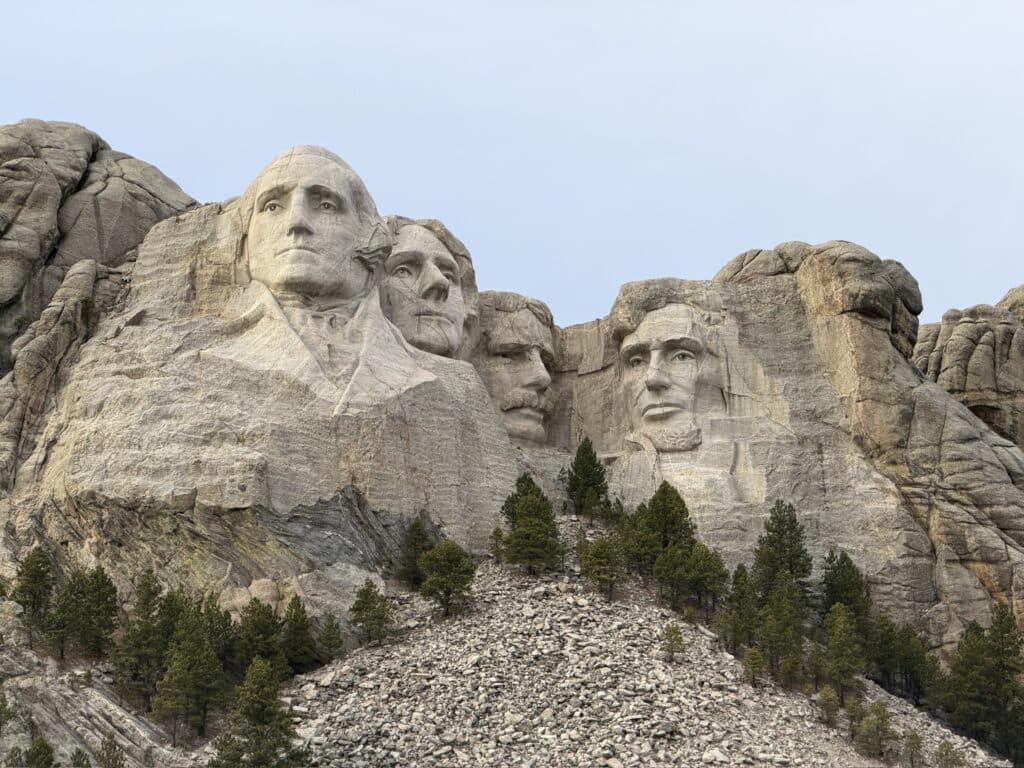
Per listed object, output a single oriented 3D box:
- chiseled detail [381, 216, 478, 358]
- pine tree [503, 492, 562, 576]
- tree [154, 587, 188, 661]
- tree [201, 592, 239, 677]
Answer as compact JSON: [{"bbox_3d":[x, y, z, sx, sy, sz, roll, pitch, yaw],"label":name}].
[{"bbox_3d":[-10.263,-12.005,368.000,11.500,17.000,10.000,9,-18,-29],"label":"chiseled detail"},{"bbox_3d":[2.320,16.980,336.230,6.340,9.520,6.340,0,-15,0],"label":"pine tree"},{"bbox_3d":[-35.820,25.950,314.170,4.020,9.040,4.020,0,-15,0],"label":"tree"},{"bbox_3d":[-31.050,26.780,315.200,4.030,9.280,4.030,0,-15,0],"label":"tree"}]

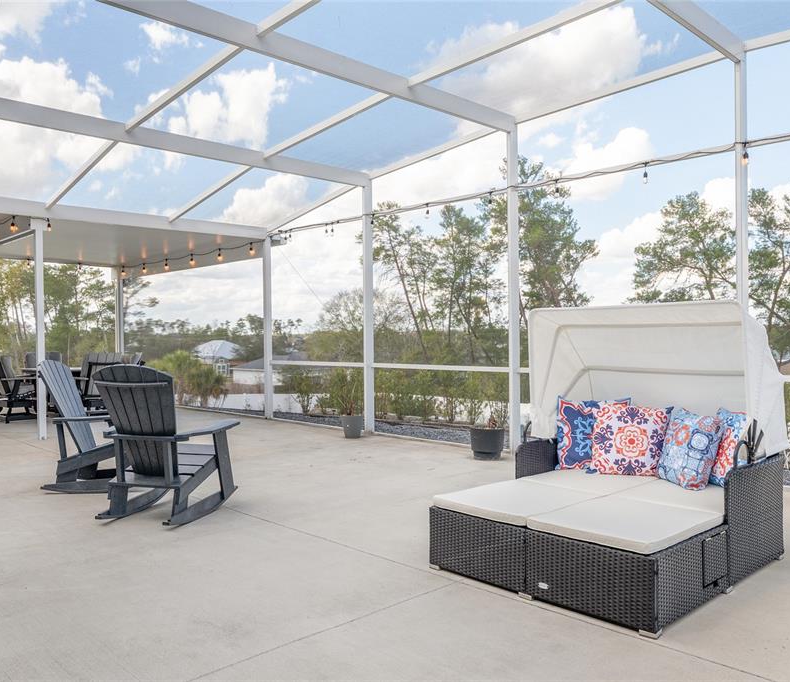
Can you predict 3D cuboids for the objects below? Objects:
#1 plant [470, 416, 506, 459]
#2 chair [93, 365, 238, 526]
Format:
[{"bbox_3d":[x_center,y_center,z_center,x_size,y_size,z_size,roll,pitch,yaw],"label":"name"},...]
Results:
[{"bbox_3d":[0.958,0.986,7.356,0.360,0.451,0.360,0,0,0],"label":"plant"},{"bbox_3d":[-1.552,0.682,4.968,0.696,1.051,0.828,0,0,20],"label":"chair"}]

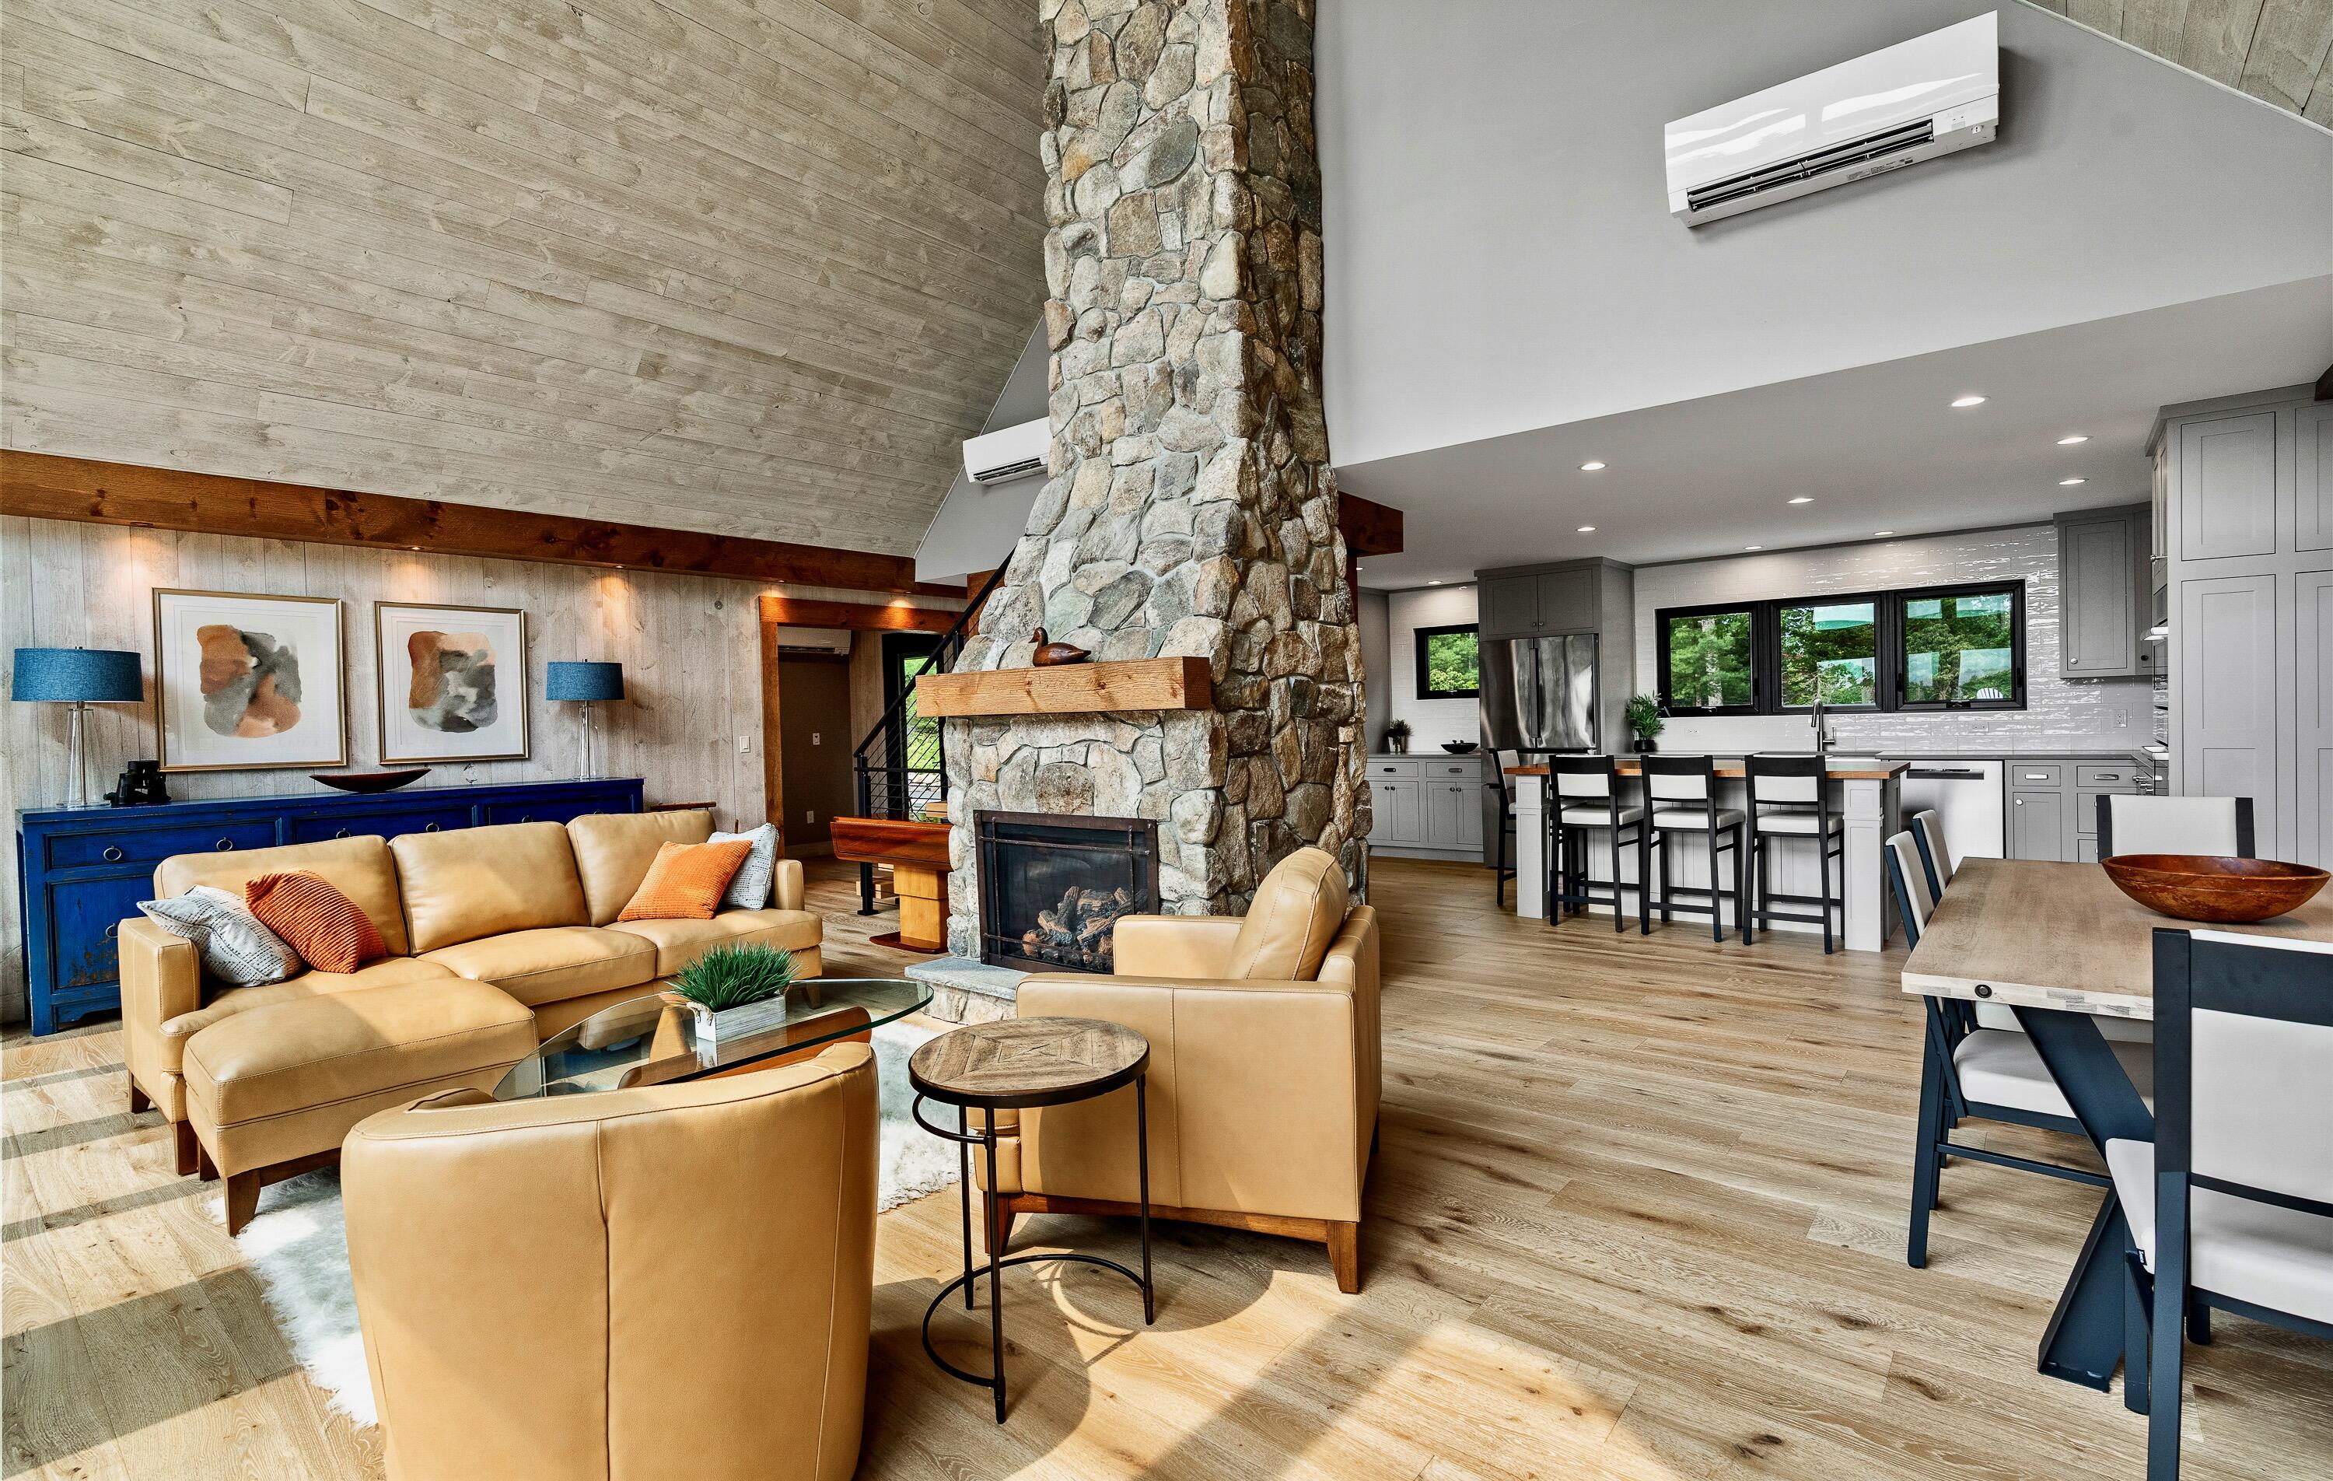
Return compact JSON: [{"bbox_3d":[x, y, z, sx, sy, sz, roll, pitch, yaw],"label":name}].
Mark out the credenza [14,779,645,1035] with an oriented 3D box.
[{"bbox_3d":[-4.357,0.780,5.770,0.460,0.985,2.690,0,2,39],"label":"credenza"}]

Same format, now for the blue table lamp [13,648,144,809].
[{"bbox_3d":[-5.104,-0.058,4.878,0.430,0.765,0.430,0,2,39],"label":"blue table lamp"}]

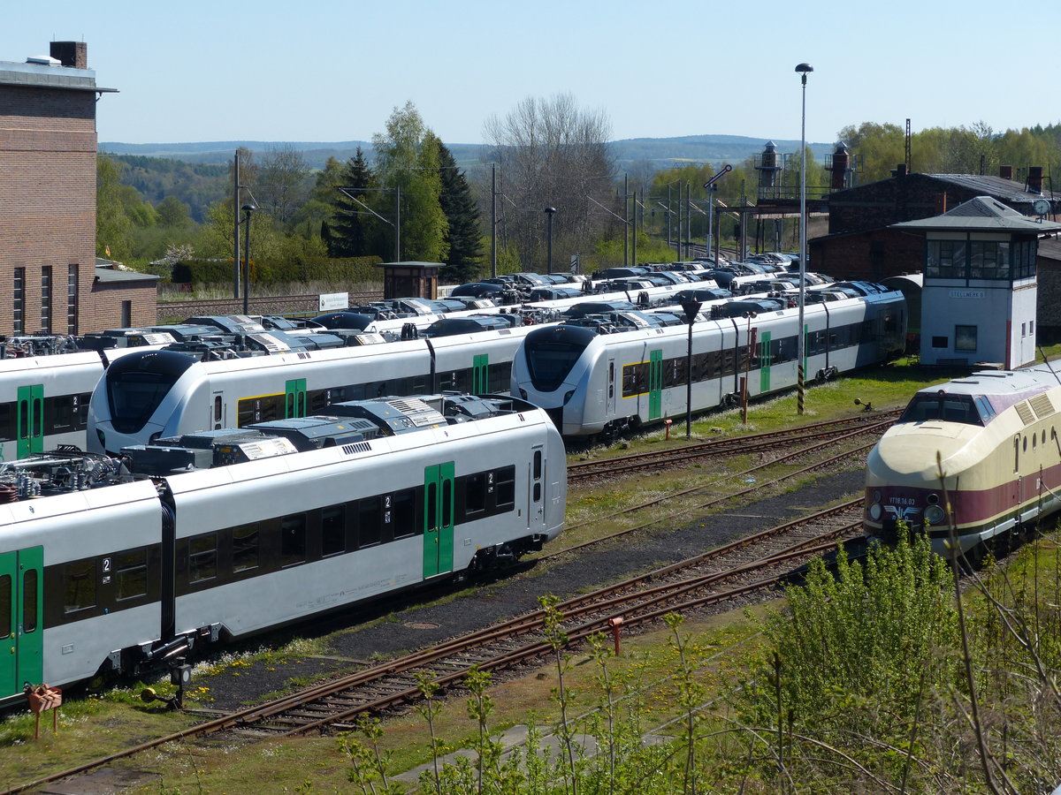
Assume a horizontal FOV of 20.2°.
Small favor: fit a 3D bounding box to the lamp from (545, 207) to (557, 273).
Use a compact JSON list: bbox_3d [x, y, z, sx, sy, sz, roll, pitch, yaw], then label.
[{"bbox_3d":[1.191,-8.104,184.266,0.680,7.450,0.680,1,4,0],"label":"lamp"}]

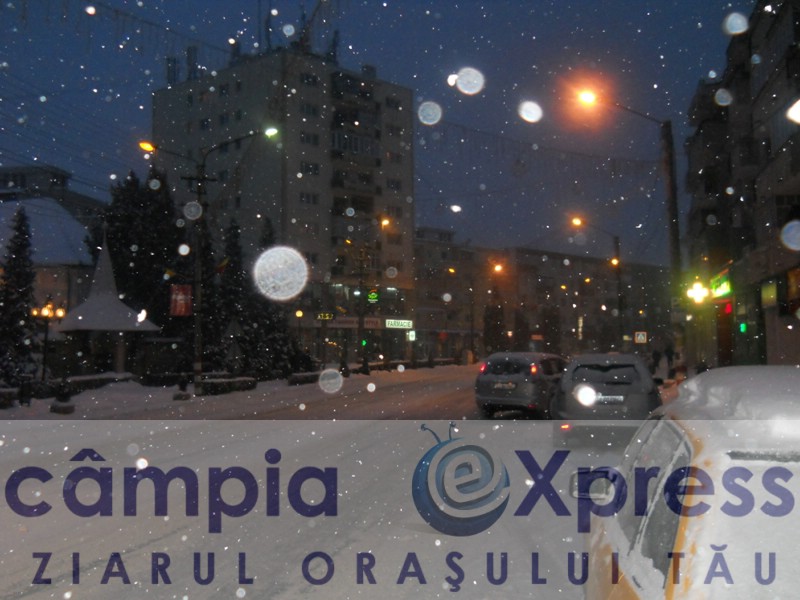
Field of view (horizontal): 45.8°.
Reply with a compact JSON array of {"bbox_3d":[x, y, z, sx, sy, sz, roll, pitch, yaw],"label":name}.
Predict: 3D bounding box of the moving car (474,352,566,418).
[{"bbox_3d":[3.565,2.223,25.972,1.820,1.670,4.470,-1,-3,23],"label":"moving car"}]

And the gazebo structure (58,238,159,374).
[{"bbox_3d":[-15.182,0.485,49.542,4.800,7.600,4.800,1,-3,-17],"label":"gazebo structure"}]

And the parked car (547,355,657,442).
[{"bbox_3d":[3.930,1.784,17.941,1.810,1.620,4.400,0,-2,13],"label":"parked car"}]

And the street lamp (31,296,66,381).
[{"bbox_3d":[-15.582,1.892,41.958,1.400,4.000,1.400,1,-3,-20],"label":"street lamp"}]

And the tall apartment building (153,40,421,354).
[{"bbox_3d":[-12.370,-7.582,100.221,21.380,29.000,17.480,-3,-4,43],"label":"tall apartment building"}]

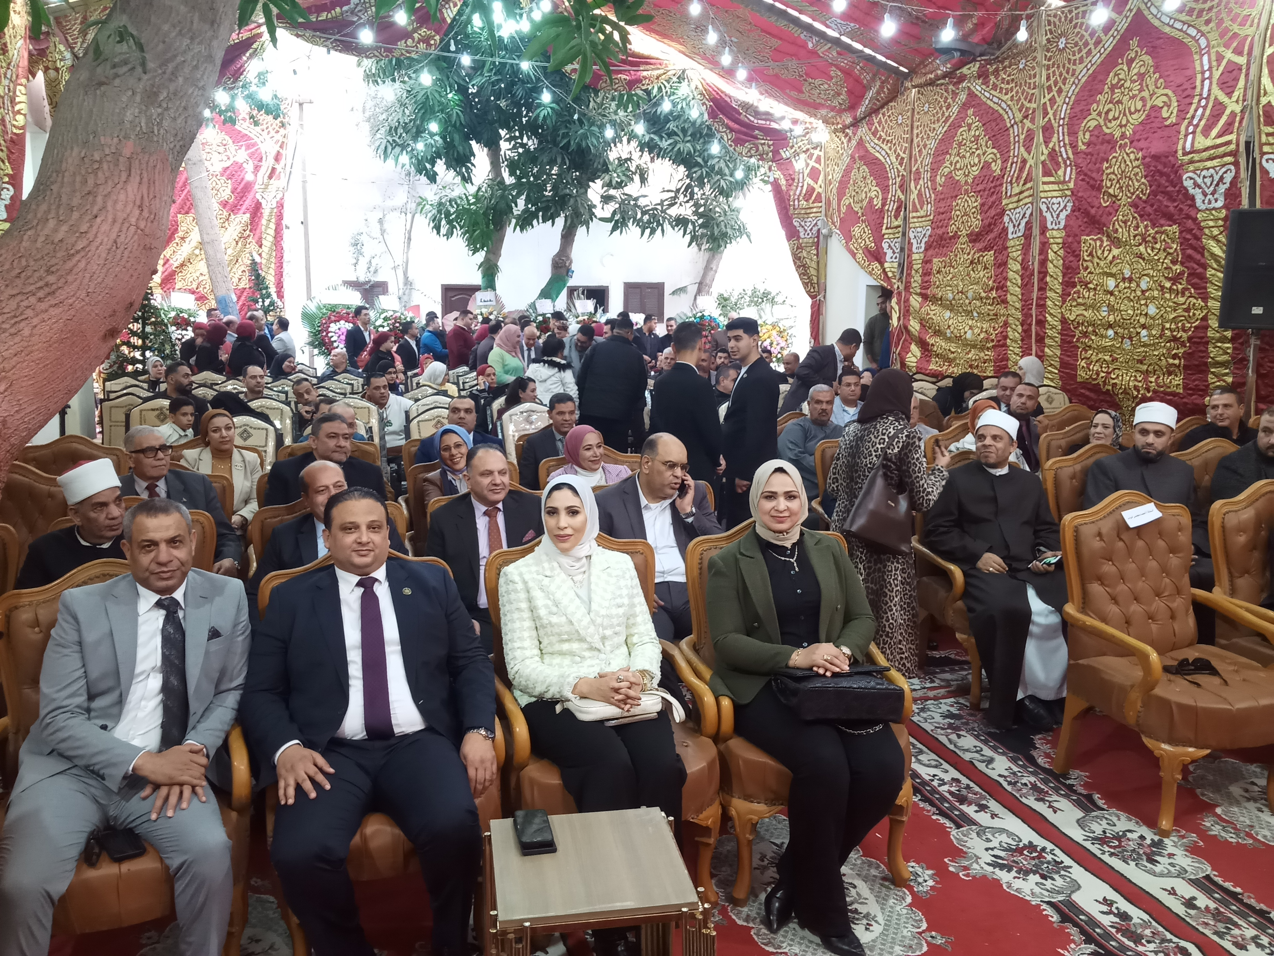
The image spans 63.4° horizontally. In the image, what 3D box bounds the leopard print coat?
[{"bbox_3d":[1.240,0.332,5.091,0.500,1.320,0.430,5,11,28],"label":"leopard print coat"}]

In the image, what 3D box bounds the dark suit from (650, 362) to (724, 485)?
[{"bbox_3d":[0.306,0.000,6.279,0.460,1.420,0.300,3,10,20],"label":"dark suit"}]

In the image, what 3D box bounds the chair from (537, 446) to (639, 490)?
[{"bbox_3d":[-0.159,0.395,5.284,0.640,1.080,0.700,-3,10,-18],"label":"chair"}]

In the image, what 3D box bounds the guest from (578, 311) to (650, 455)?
[{"bbox_3d":[-0.222,-0.543,9.143,0.600,1.761,0.380,2,10,11],"label":"guest"}]

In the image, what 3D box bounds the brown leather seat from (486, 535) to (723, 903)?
[{"bbox_3d":[-0.140,0.751,3.305,0.670,1.090,0.720,-3,10,-17],"label":"brown leather seat"}]

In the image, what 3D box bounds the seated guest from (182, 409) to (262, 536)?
[{"bbox_3d":[-2.170,0.311,5.371,0.560,1.290,0.780,-3,10,-19],"label":"seated guest"}]

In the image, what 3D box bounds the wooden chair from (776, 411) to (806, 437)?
[{"bbox_3d":[1.200,0.105,7.249,0.670,1.090,0.720,-2,10,-12],"label":"wooden chair"}]

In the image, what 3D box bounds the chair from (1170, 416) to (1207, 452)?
[{"bbox_3d":[3.955,0.161,6.909,0.670,1.090,0.720,-3,10,-17],"label":"chair"}]

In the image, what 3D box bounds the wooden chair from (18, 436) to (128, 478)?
[{"bbox_3d":[-3.034,0.371,5.439,0.670,1.120,0.740,-2,10,-10],"label":"wooden chair"}]

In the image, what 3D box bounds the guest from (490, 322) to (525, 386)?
[{"bbox_3d":[-1.400,-0.797,11.117,0.420,1.640,0.480,-1,9,-8],"label":"guest"}]

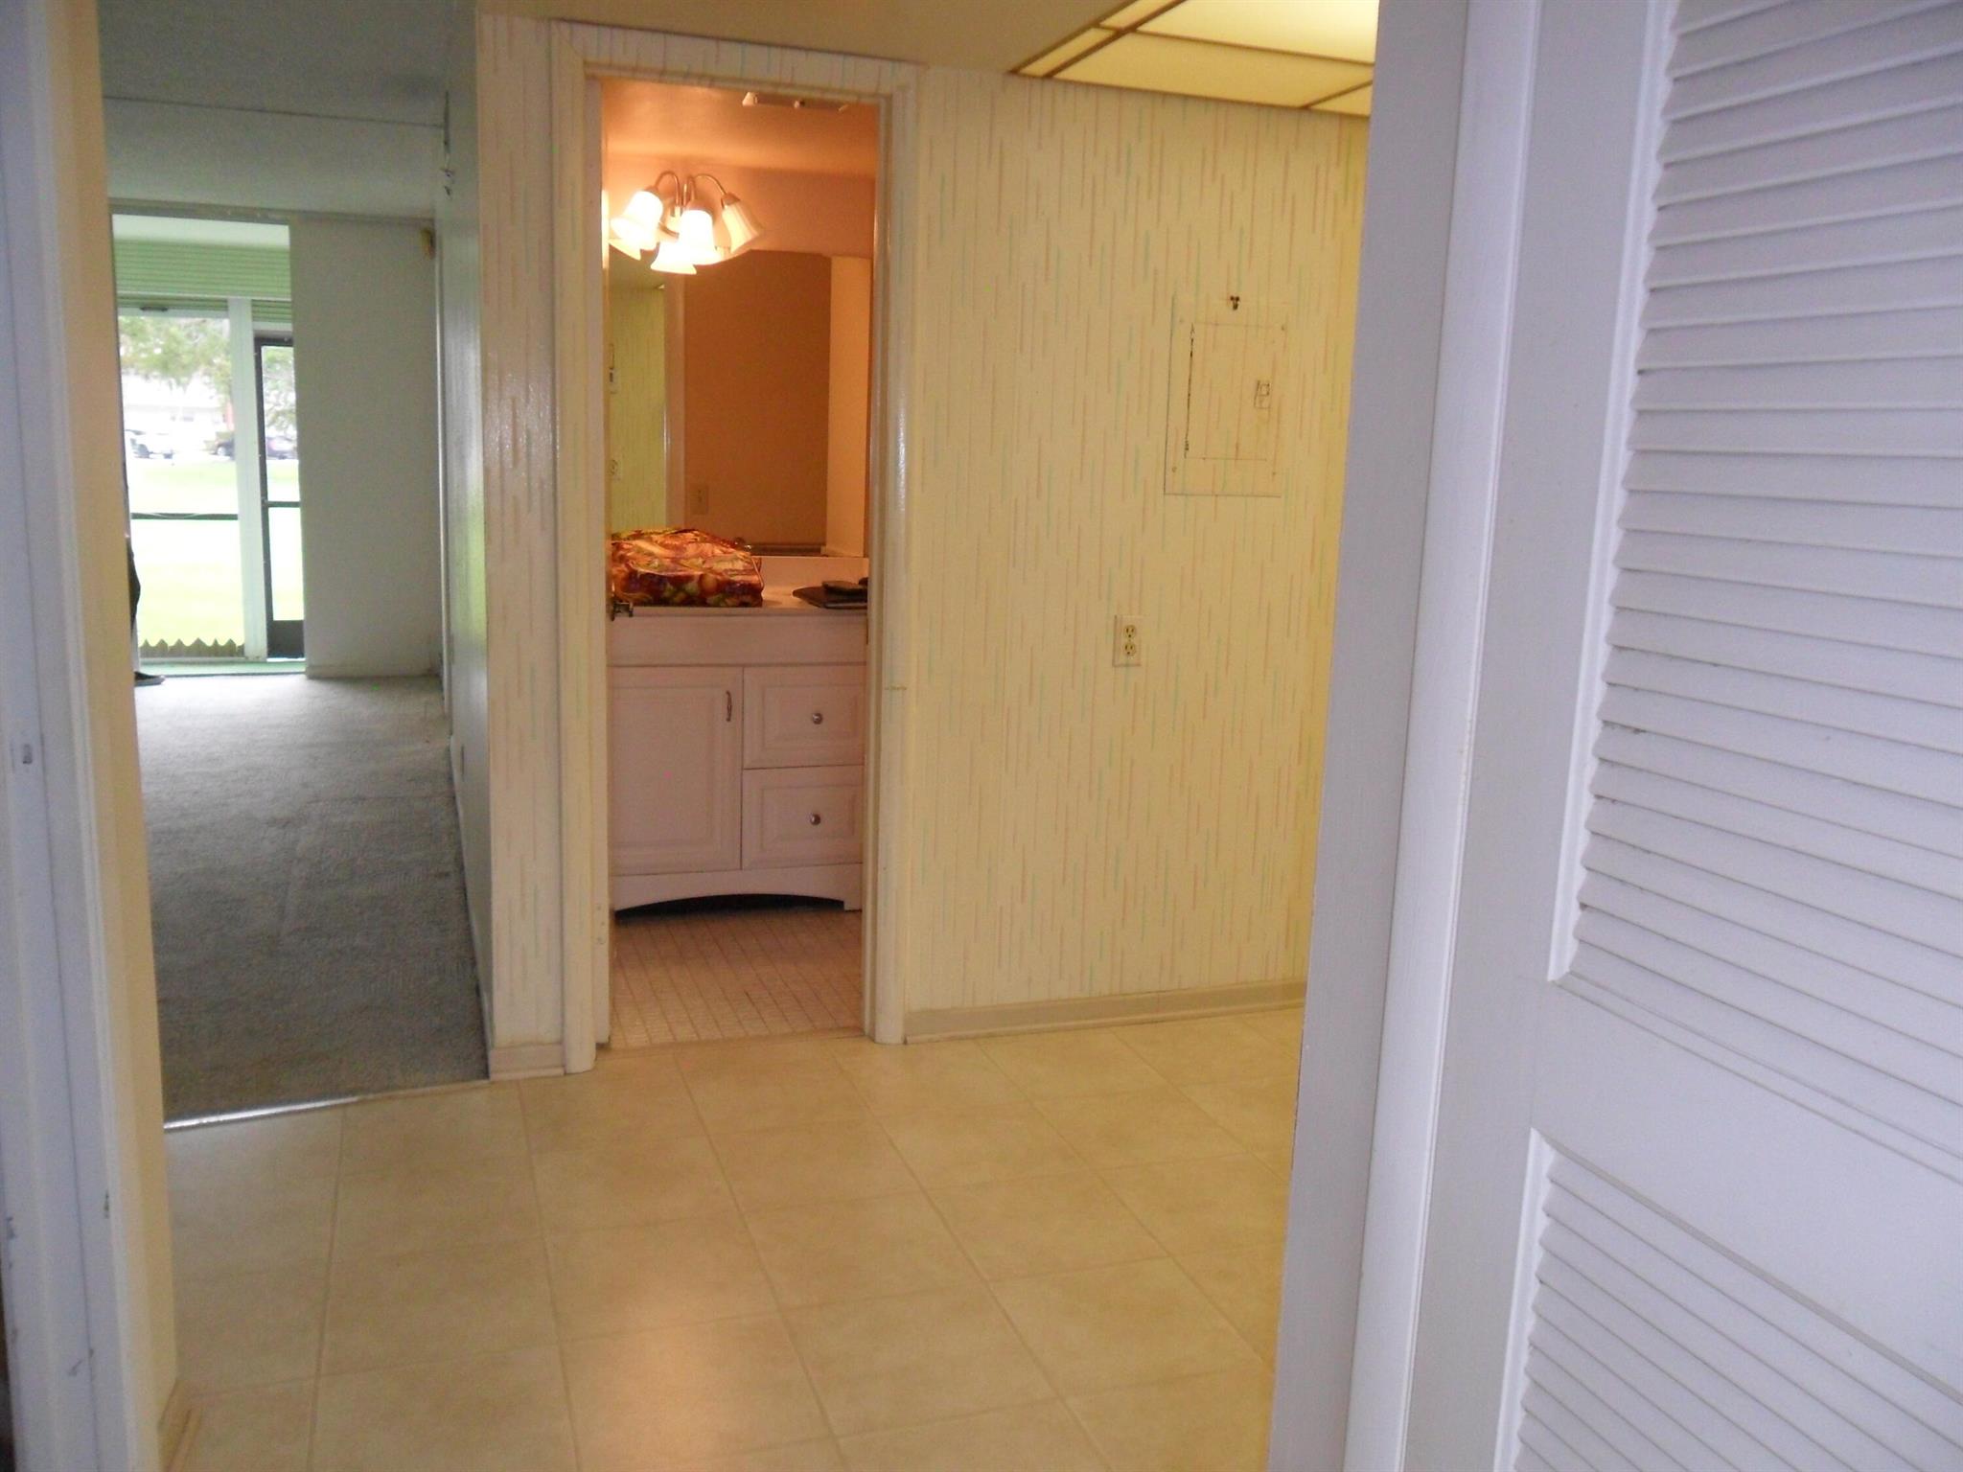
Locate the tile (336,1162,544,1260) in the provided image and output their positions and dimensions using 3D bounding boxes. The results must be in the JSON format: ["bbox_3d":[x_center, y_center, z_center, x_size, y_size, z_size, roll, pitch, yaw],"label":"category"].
[{"bbox_3d":[-0.940,0.822,2.662,0.331,0.010,0.330,-2,10,-19],"label":"tile"}]

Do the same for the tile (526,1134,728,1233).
[{"bbox_3d":[-0.627,0.814,2.772,0.331,0.010,0.330,-2,10,-19],"label":"tile"}]

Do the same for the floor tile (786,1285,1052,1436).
[{"bbox_3d":[-0.097,0.917,2.269,0.331,0.010,0.330,-2,10,-19],"label":"floor tile"}]

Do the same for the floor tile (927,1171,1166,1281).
[{"bbox_3d":[0.107,0.850,2.672,0.328,0.012,0.328,-2,10,-19],"label":"floor tile"}]

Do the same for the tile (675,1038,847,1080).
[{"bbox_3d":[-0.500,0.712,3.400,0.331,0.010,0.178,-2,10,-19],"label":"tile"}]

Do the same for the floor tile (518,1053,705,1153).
[{"bbox_3d":[-0.734,0.756,3.068,0.328,0.012,0.328,-2,10,-19],"label":"floor tile"}]

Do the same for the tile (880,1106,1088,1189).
[{"bbox_3d":[-0.003,0.797,2.991,0.331,0.010,0.330,-2,10,-19],"label":"tile"}]

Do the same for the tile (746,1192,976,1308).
[{"bbox_3d":[-0.206,0.861,2.575,0.331,0.010,0.330,-2,10,-19],"label":"tile"}]

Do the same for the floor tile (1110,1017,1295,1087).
[{"bbox_3d":[0.512,0.725,3.518,0.331,0.010,0.330,-2,10,-19],"label":"floor tile"}]

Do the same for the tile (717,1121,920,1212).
[{"bbox_3d":[-0.314,0.803,2.870,0.328,0.012,0.328,-2,10,-19],"label":"tile"}]

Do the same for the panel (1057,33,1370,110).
[{"bbox_3d":[0.494,-1.368,3.147,0.600,0.015,0.370,-2,10,-19],"label":"panel"}]

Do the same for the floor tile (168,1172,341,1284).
[{"bbox_3d":[-1.249,0.828,2.542,0.328,0.012,0.328,-2,10,-19],"label":"floor tile"}]

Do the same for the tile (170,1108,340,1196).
[{"bbox_3d":[-1.358,0.773,2.849,0.328,0.012,0.328,-2,10,-19],"label":"tile"}]

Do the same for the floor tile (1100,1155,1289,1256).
[{"bbox_3d":[0.419,0.841,2.781,0.328,0.012,0.328,-2,10,-19],"label":"floor tile"}]

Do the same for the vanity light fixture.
[{"bbox_3d":[-0.861,-1.506,4.481,0.449,0.268,0.280,-2,10,-19],"label":"vanity light fixture"}]

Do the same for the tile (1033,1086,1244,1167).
[{"bbox_3d":[0.310,0.786,3.088,0.328,0.012,0.328,-2,10,-19],"label":"tile"}]

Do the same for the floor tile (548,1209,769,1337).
[{"bbox_3d":[-0.518,0.870,2.465,0.331,0.010,0.330,-2,10,-19],"label":"floor tile"}]

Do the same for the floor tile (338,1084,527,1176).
[{"bbox_3d":[-1.049,0.767,2.969,0.331,0.010,0.330,-2,10,-19],"label":"floor tile"}]

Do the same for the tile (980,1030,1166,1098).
[{"bbox_3d":[0.201,0.731,3.395,0.328,0.012,0.328,-2,10,-19],"label":"tile"}]

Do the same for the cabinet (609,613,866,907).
[{"bbox_3d":[-0.816,0.046,4.598,0.905,0.880,0.540,-2,10,-19],"label":"cabinet"}]

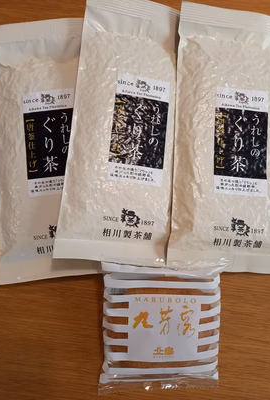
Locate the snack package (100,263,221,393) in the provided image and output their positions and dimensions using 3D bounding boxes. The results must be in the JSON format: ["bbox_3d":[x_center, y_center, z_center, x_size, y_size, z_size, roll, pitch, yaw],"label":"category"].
[{"bbox_3d":[0.020,0.099,0.227,0.092,0.021,0.104,2,87,-2],"label":"snack package"}]

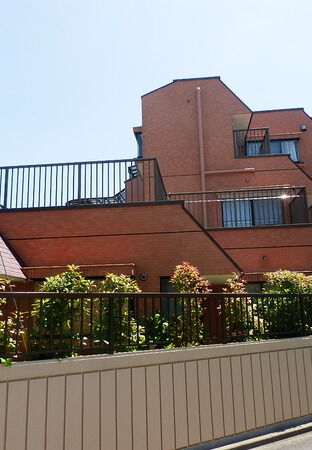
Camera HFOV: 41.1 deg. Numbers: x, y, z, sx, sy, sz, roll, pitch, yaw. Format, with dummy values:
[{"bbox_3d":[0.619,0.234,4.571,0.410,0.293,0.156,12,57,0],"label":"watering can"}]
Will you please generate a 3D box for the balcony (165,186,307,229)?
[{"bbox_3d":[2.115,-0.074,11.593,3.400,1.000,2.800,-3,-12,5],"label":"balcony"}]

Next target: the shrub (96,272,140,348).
[{"bbox_3d":[-0.482,1.127,5.344,0.535,1.032,0.492,-1,-12,0],"label":"shrub"}]

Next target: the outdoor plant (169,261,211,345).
[{"bbox_3d":[0.484,1.131,6.008,0.574,1.244,0.529,-1,-12,0],"label":"outdoor plant"}]

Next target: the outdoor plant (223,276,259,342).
[{"bbox_3d":[1.349,1.331,6.560,0.558,1.101,0.513,-1,-12,0],"label":"outdoor plant"}]

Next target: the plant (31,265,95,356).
[{"bbox_3d":[-1.109,1.028,4.933,0.704,1.121,0.648,6,-14,-33],"label":"plant"}]

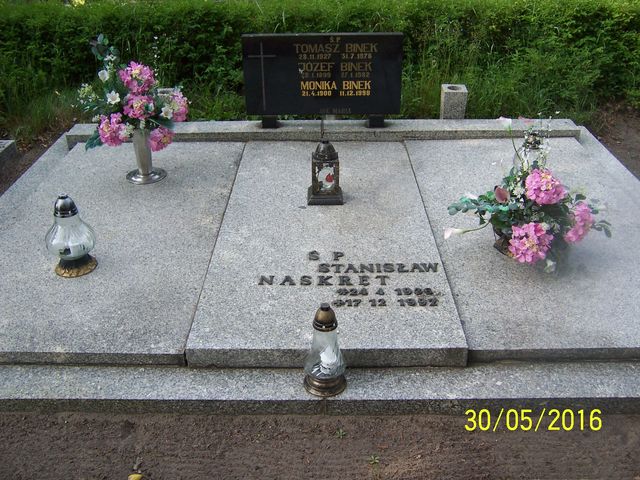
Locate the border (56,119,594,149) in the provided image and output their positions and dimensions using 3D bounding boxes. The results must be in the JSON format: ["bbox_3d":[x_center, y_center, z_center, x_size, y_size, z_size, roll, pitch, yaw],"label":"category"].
[{"bbox_3d":[0.016,-0.540,3.173,2.594,0.102,0.166,0,31,0],"label":"border"}]

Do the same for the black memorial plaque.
[{"bbox_3d":[0.021,-0.794,3.049,0.780,0.466,0.068,0,27,0],"label":"black memorial plaque"}]

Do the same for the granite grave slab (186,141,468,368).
[{"bbox_3d":[0.021,-0.062,2.445,0.809,0.073,1.575,0,31,0],"label":"granite grave slab"}]

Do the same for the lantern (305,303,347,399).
[{"bbox_3d":[0.016,0.285,1.670,0.123,0.278,0.123,0,31,0],"label":"lantern"}]

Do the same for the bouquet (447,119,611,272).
[{"bbox_3d":[0.727,-0.157,2.167,0.546,0.361,0.419,0,31,0],"label":"bouquet"}]

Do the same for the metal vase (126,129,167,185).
[{"bbox_3d":[-0.784,-0.390,2.709,0.185,0.234,0.185,0,31,0],"label":"metal vase"}]

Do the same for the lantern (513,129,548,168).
[{"bbox_3d":[0.875,-0.329,2.564,0.142,0.246,0.142,0,31,0],"label":"lantern"}]

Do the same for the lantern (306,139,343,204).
[{"bbox_3d":[0.023,-0.292,2.514,0.148,0.251,0.148,0,31,0],"label":"lantern"}]

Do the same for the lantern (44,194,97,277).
[{"bbox_3d":[-0.853,-0.030,2.068,0.170,0.279,0.170,0,31,0],"label":"lantern"}]

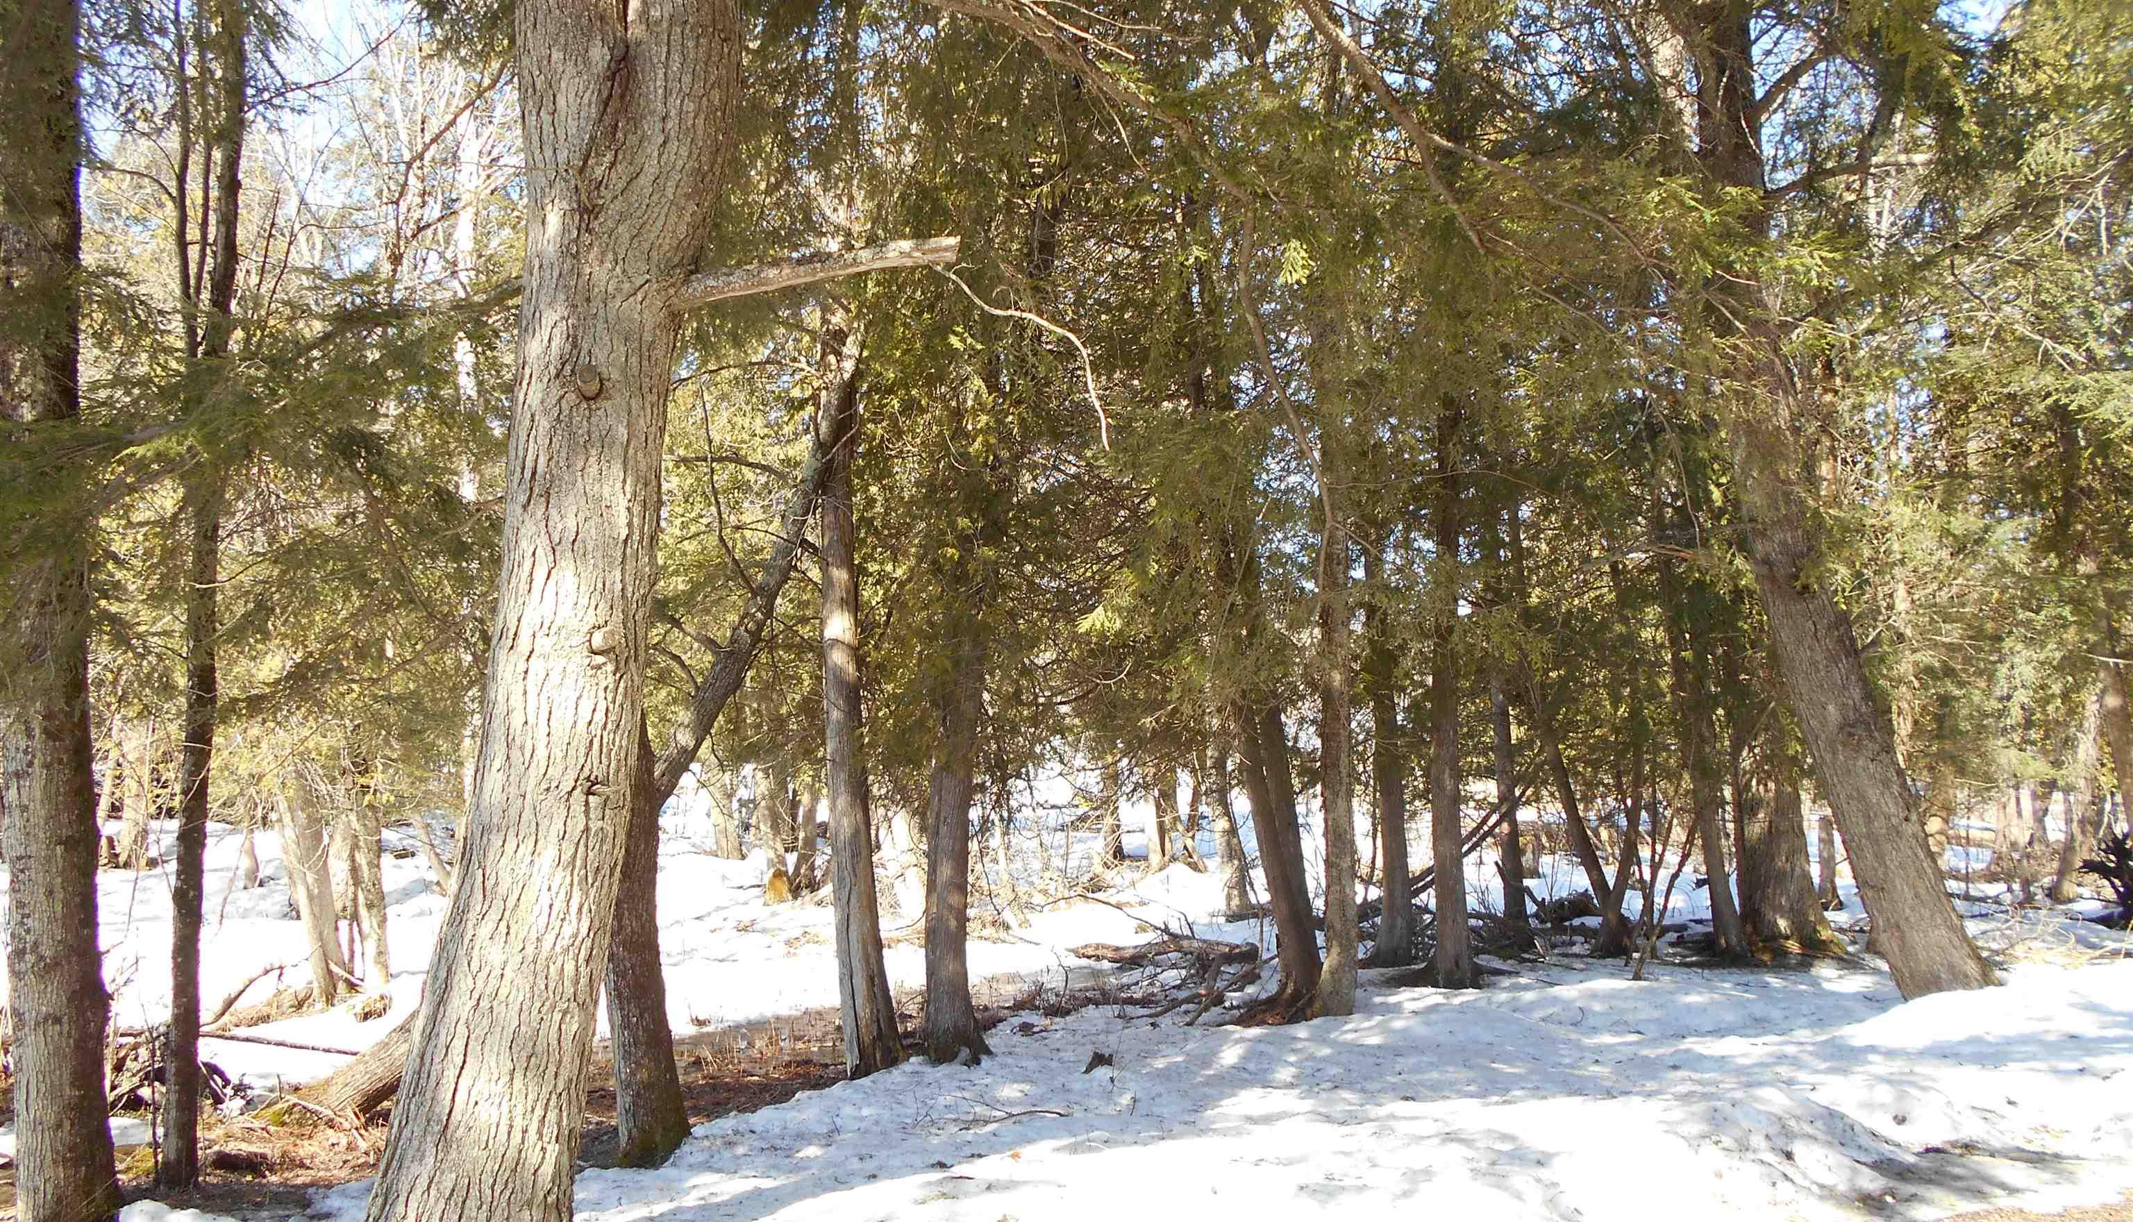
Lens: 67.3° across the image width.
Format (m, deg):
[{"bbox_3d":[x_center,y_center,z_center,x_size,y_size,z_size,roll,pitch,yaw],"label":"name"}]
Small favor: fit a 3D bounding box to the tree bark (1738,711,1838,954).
[{"bbox_3d":[5.111,1.581,11.415,0.630,1.674,0.600,-3,-5,24],"label":"tree bark"}]

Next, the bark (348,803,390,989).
[{"bbox_3d":[-4.642,1.899,10.690,0.270,1.246,0.260,-2,-5,-24],"label":"bark"}]

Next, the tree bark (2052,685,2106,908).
[{"bbox_3d":[9.942,1.791,15.707,0.310,2.165,0.278,8,-5,33],"label":"tree bark"}]

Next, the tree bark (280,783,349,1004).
[{"bbox_3d":[-4.737,1.787,10.096,0.290,1.415,0.280,-8,-5,-26],"label":"tree bark"}]

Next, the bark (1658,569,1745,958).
[{"bbox_3d":[4.627,1.095,11.650,0.242,2.840,0.242,-8,-5,21],"label":"bark"}]

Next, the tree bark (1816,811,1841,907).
[{"bbox_3d":[7.301,2.379,15.360,0.192,0.903,0.192,-1,-5,25],"label":"tree bark"}]

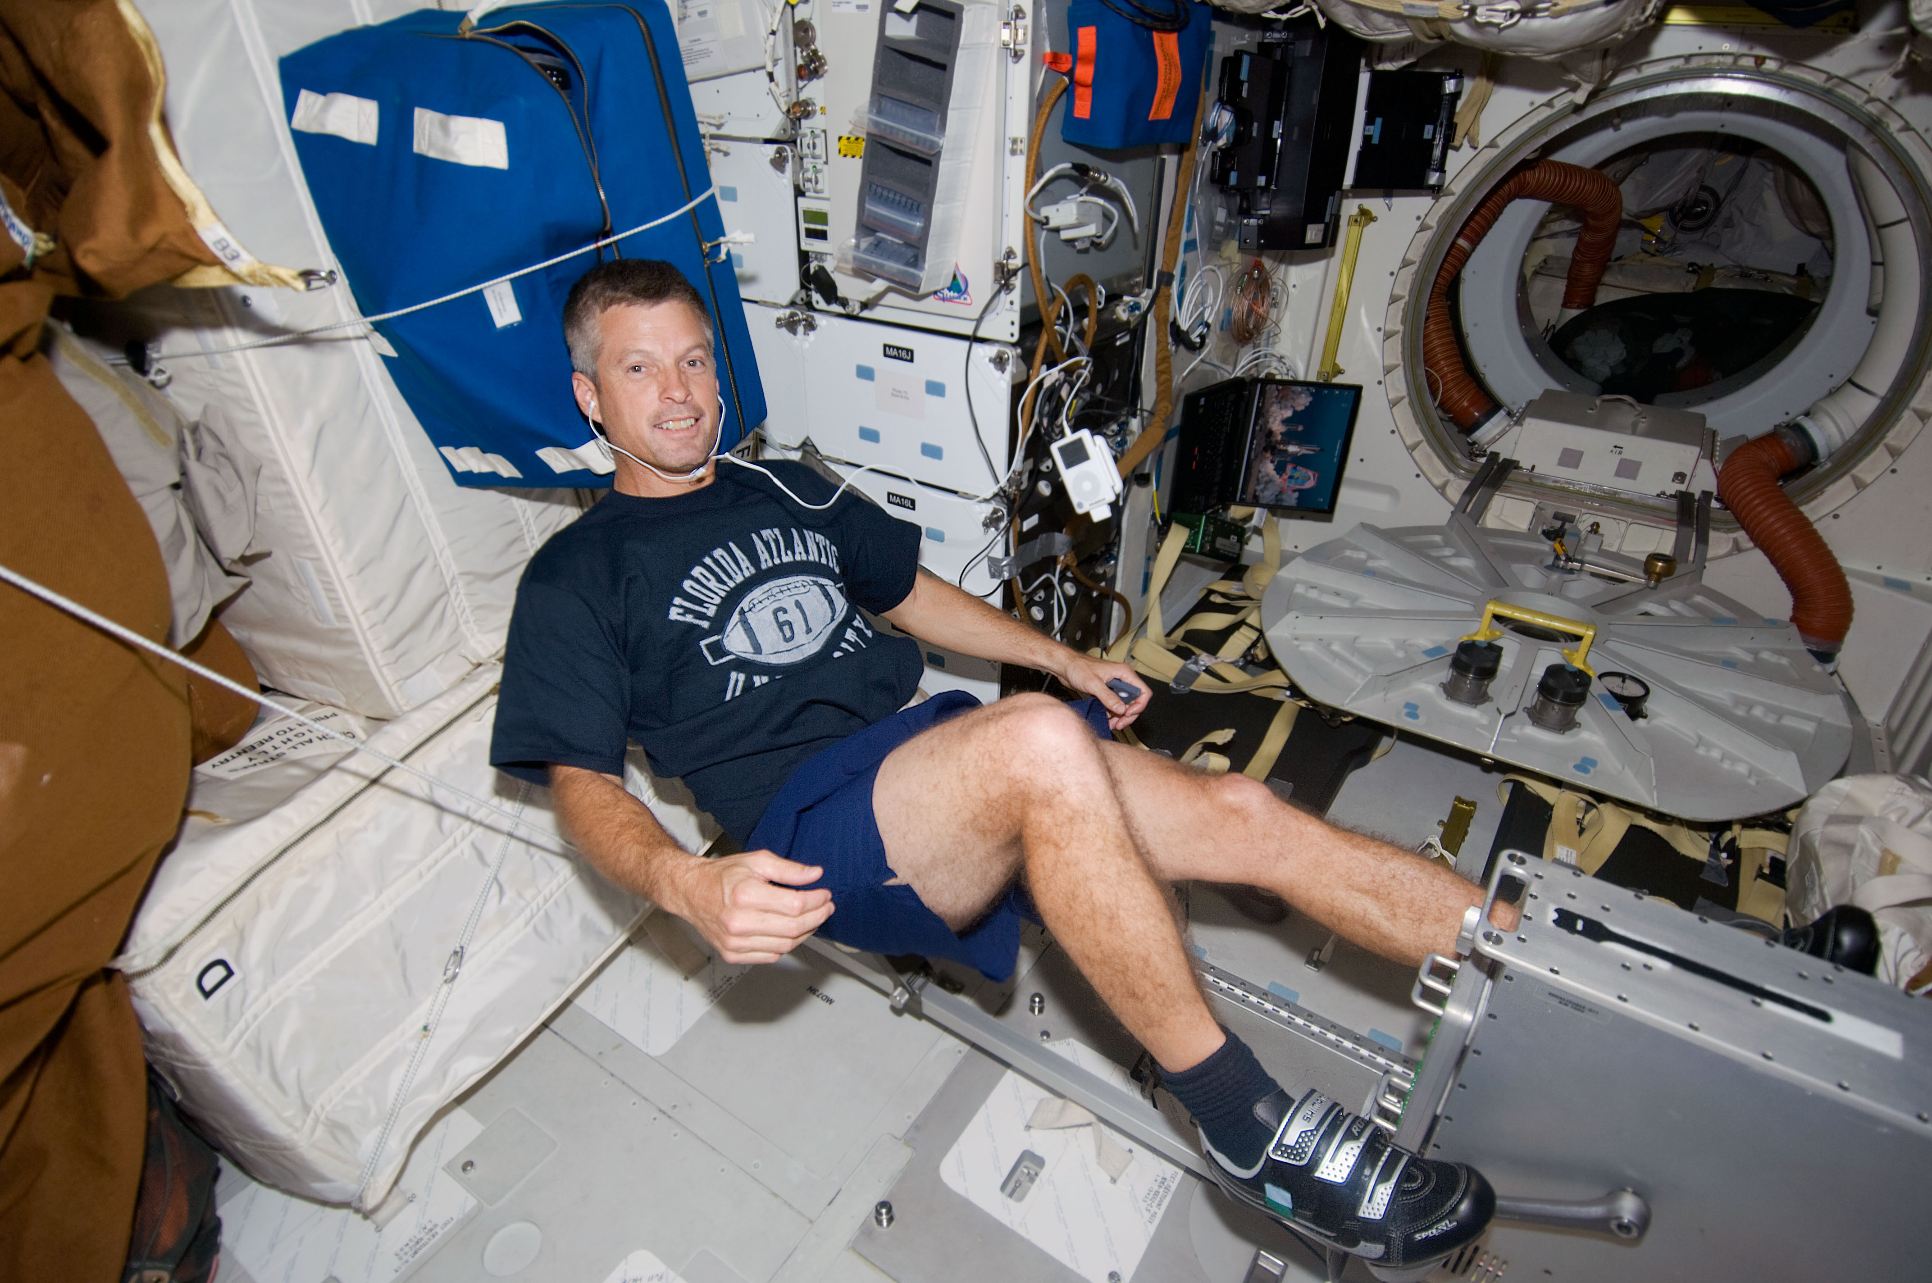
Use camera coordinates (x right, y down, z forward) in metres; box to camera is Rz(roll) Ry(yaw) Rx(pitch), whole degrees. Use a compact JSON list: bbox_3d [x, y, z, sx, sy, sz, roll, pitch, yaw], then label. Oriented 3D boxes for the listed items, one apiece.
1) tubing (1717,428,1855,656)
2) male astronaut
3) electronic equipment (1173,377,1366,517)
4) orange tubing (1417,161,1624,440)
[{"bbox_3d":[1.820,-0.195,2.130,0.380,0.490,0.260,18,32,28],"label":"tubing"},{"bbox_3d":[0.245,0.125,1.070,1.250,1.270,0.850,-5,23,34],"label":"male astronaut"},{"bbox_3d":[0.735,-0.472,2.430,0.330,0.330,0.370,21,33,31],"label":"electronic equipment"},{"bbox_3d":[1.590,-1.000,2.750,0.420,0.660,0.900,18,32,28],"label":"orange tubing"}]

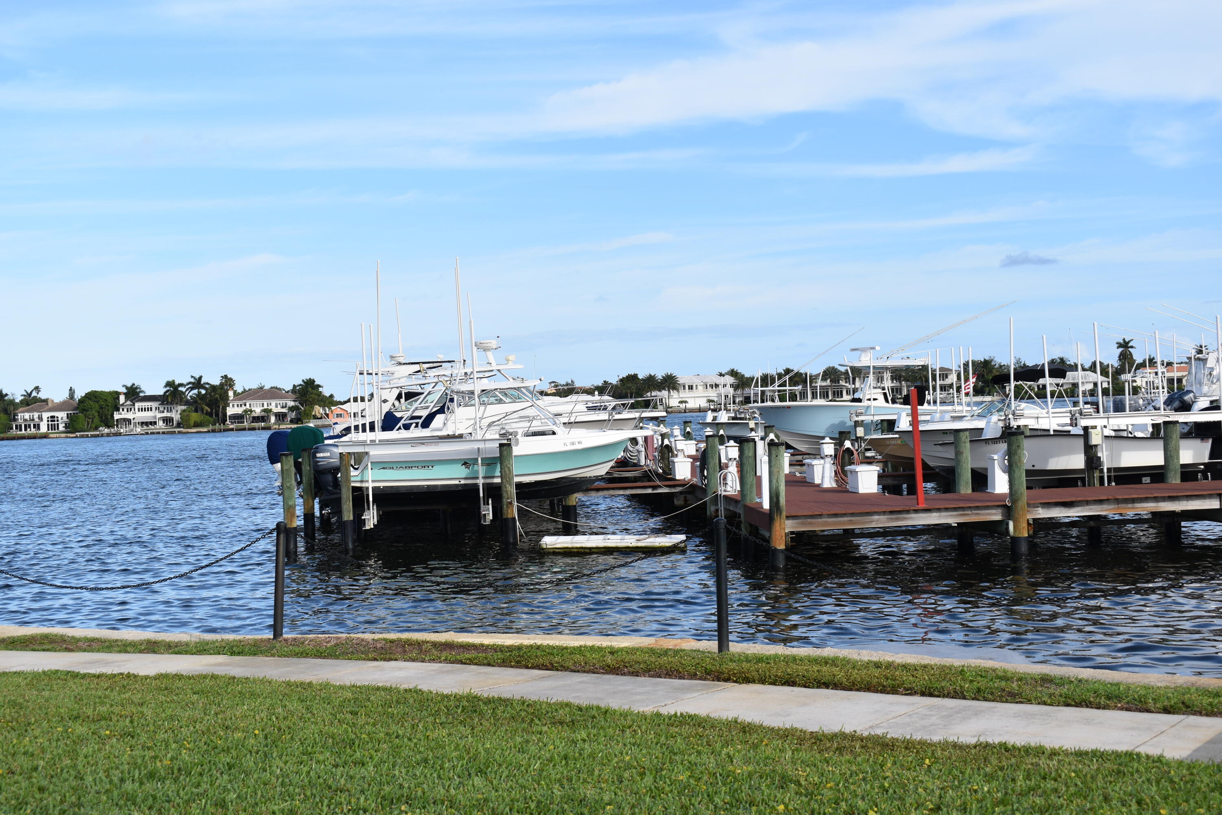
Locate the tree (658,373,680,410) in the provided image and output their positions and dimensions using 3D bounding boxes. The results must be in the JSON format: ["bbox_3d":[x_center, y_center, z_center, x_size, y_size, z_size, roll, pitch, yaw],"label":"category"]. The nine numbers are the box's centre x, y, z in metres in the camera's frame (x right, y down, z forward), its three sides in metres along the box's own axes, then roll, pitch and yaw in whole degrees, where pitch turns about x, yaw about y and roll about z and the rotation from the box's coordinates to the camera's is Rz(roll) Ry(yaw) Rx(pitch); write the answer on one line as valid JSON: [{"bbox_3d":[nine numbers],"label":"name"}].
[{"bbox_3d":[16.185,-4.684,428.000,6.420,10.430,6.420,-2,0,0],"label":"tree"}]

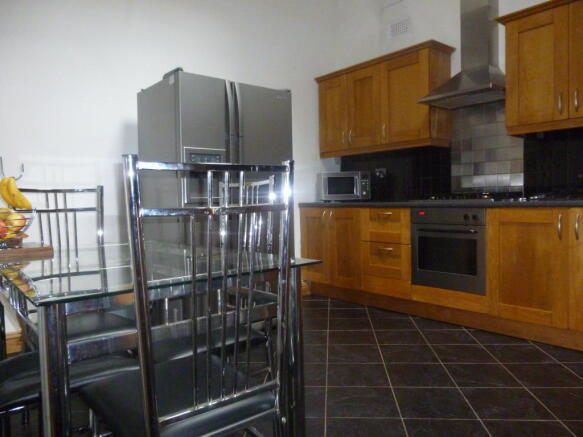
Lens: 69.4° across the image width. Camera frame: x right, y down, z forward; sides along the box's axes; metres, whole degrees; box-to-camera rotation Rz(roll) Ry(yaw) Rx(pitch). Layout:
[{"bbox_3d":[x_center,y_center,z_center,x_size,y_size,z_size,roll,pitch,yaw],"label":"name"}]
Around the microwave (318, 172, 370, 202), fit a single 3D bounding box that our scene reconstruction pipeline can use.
[{"bbox_3d":[0.564,-0.317,4.330,0.485,0.285,0.360,-1,2,7],"label":"microwave"}]

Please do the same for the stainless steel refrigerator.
[{"bbox_3d":[-0.553,-0.062,3.196,0.904,1.775,0.742,-3,3,-40],"label":"stainless steel refrigerator"}]

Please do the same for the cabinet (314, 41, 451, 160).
[{"bbox_3d":[0.854,-1.050,4.079,0.345,0.847,1.350,-3,3,-40],"label":"cabinet"}]

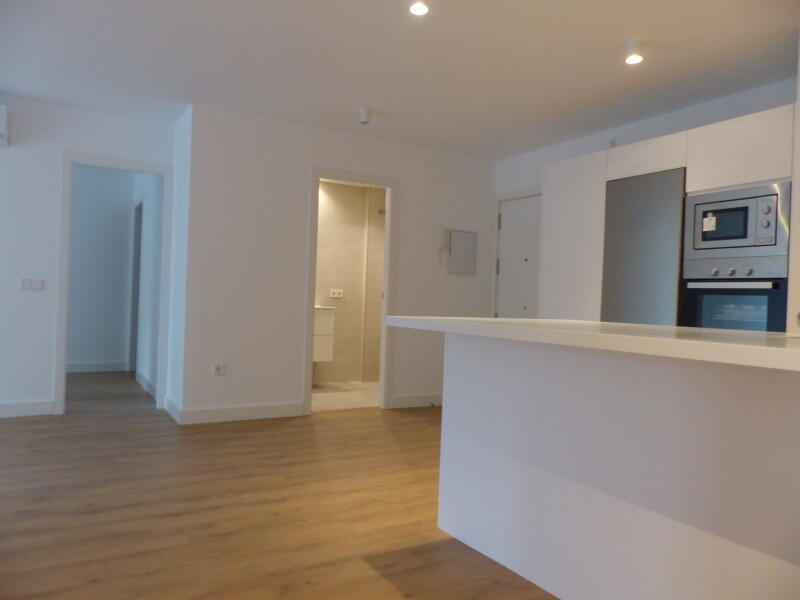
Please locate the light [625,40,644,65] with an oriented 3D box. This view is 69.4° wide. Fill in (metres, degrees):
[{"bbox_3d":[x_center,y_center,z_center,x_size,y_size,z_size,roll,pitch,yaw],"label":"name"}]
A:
[{"bbox_3d":[1.272,-1.345,3.123,0.088,0.095,0.088,2,1,-29],"label":"light"}]

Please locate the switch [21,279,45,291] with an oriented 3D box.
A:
[{"bbox_3d":[-2.923,-0.120,4.604,0.164,0.089,0.012,2,1,-29],"label":"switch"}]

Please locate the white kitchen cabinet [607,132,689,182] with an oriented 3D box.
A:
[{"bbox_3d":[1.843,-0.924,3.928,0.560,0.223,0.602,2,1,-29],"label":"white kitchen cabinet"}]

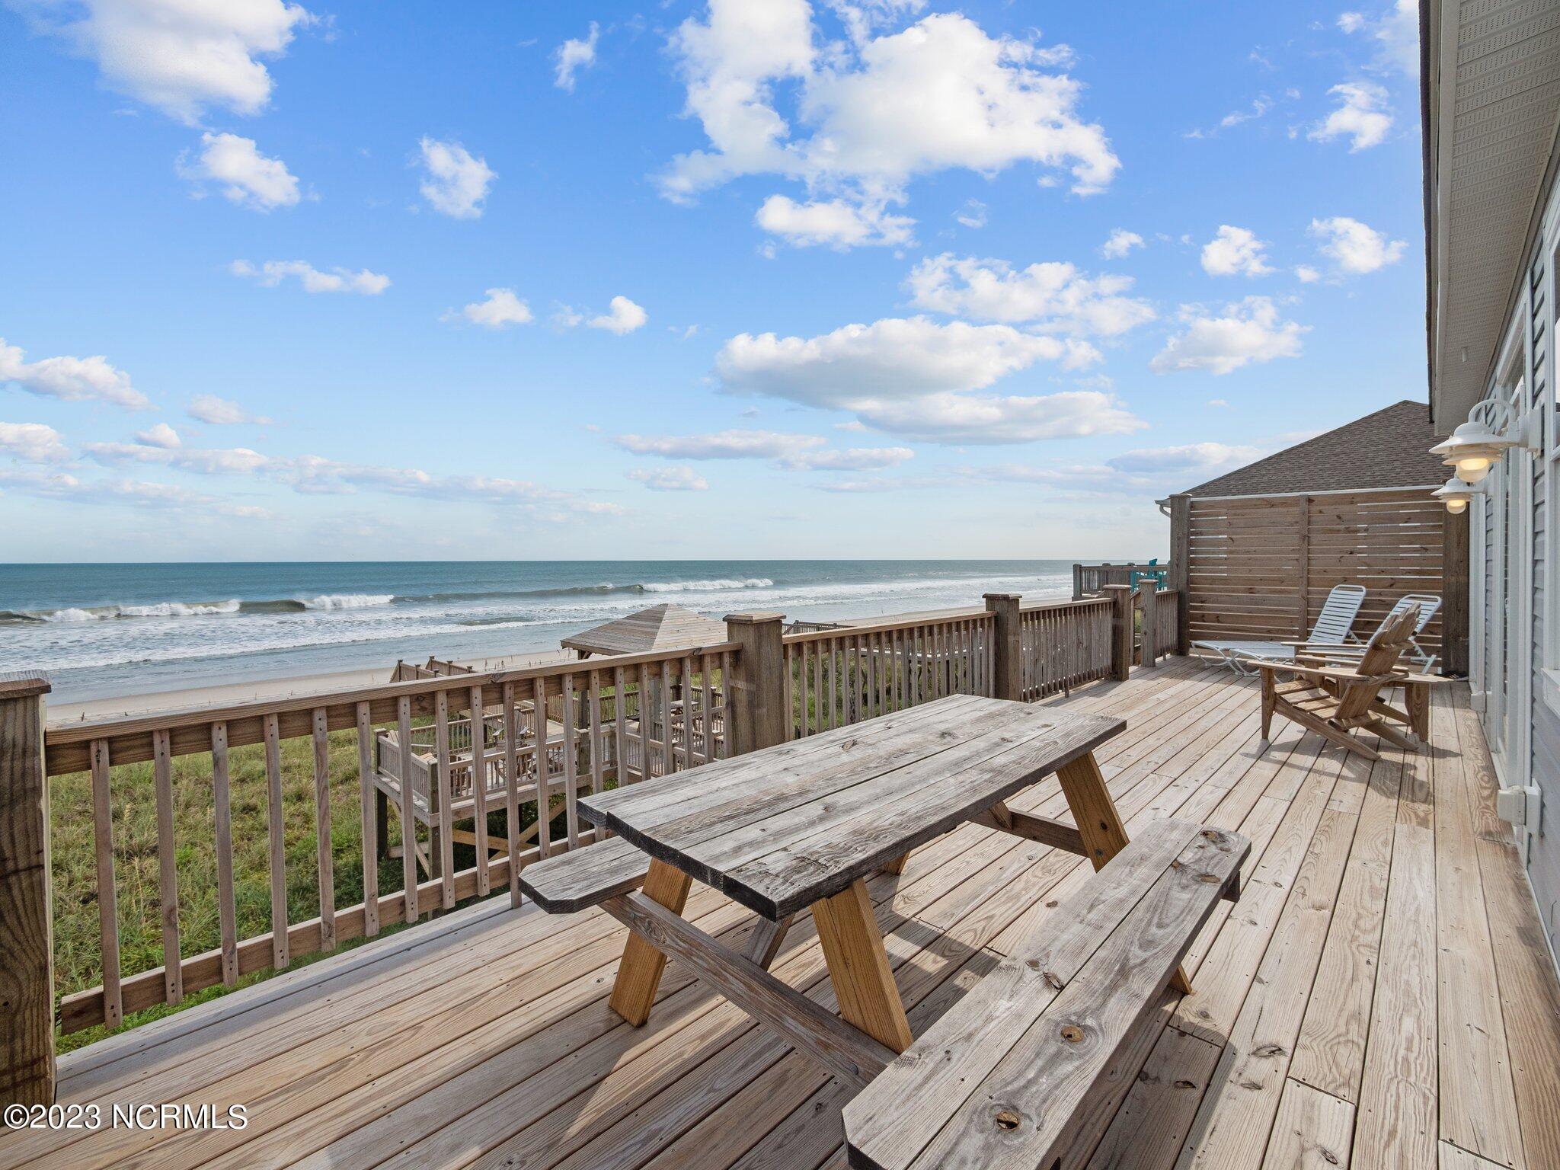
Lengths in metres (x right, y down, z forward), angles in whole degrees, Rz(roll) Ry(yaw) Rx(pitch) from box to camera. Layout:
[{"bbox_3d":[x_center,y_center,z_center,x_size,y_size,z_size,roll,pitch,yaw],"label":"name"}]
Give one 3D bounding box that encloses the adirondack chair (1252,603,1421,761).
[{"bbox_3d":[4.217,0.663,4.761,0.780,1.050,0.880,-1,2,-28],"label":"adirondack chair"}]

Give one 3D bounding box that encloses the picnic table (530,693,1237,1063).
[{"bbox_3d":[0.406,0.914,1.988,1.840,0.780,1.470,-2,3,-44],"label":"picnic table"}]

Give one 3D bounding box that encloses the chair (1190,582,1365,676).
[{"bbox_3d":[6.152,0.537,7.796,1.700,1.060,0.630,0,2,7],"label":"chair"}]

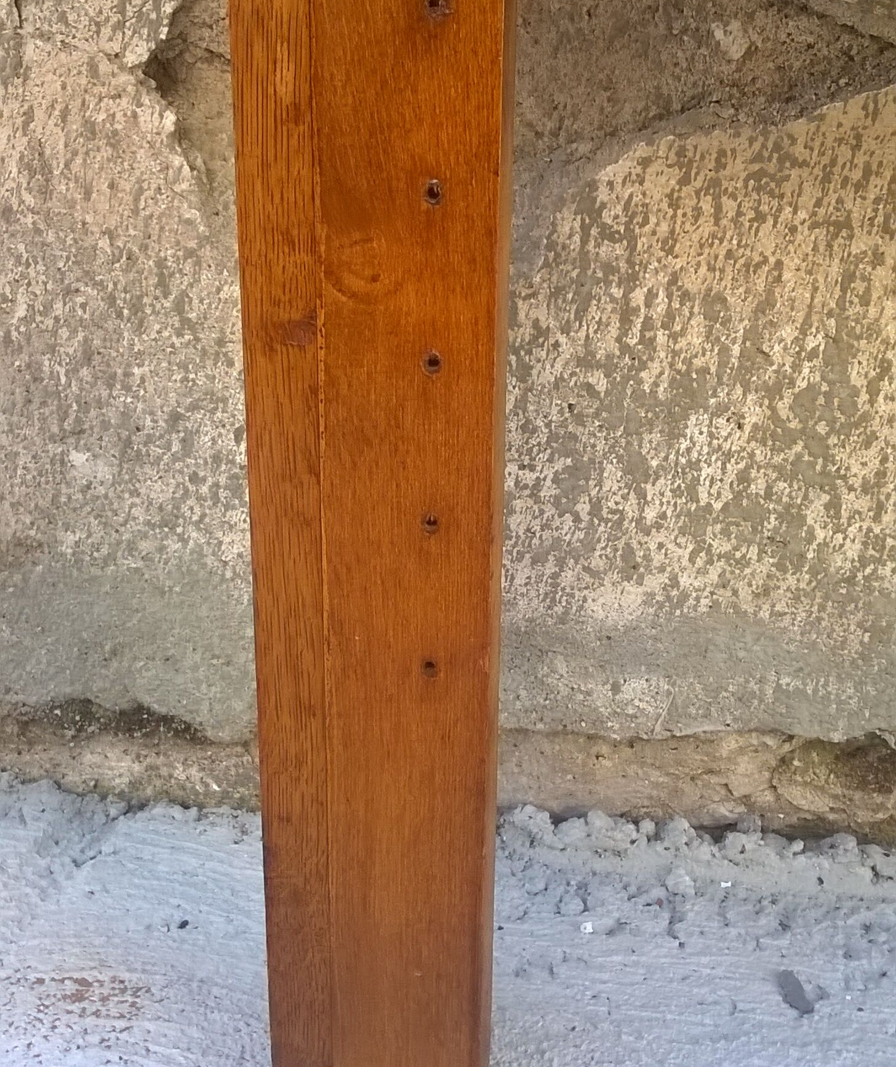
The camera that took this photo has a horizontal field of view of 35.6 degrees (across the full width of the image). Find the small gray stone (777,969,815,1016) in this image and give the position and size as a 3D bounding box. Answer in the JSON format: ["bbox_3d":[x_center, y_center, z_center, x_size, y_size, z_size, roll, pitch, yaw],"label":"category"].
[{"bbox_3d":[0.160,0.211,0.641,0.011,0.007,0.025,-5,26,-12],"label":"small gray stone"}]

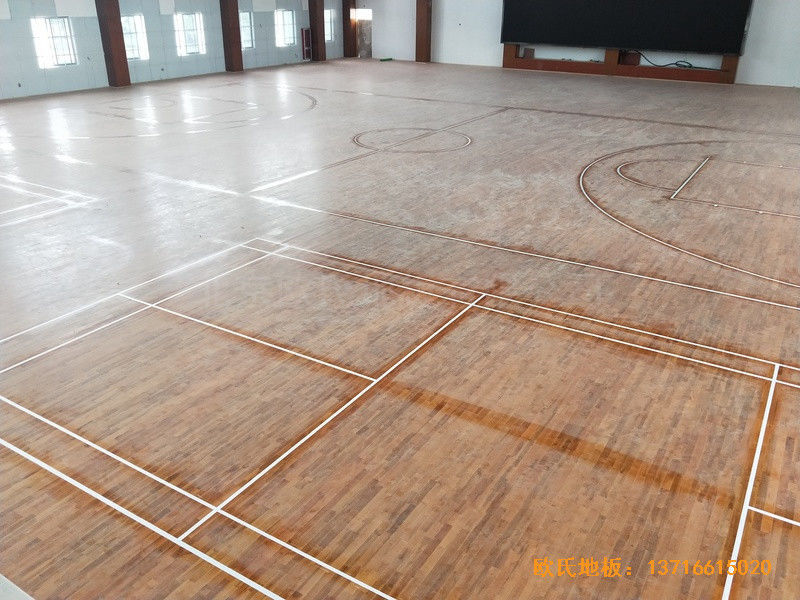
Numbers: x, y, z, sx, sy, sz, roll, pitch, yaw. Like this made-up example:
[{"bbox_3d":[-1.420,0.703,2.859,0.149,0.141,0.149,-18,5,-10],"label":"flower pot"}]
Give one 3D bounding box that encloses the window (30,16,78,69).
[{"bbox_3d":[-15.077,-11.269,25.258,0.150,1.950,1.750,15,29,28],"label":"window"}]

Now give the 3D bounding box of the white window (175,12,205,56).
[{"bbox_3d":[-11.265,-14.276,31.069,0.150,2.020,1.850,15,29,28],"label":"white window"}]

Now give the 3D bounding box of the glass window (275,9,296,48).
[{"bbox_3d":[-7.225,-17.169,36.524,0.150,2.050,1.900,15,29,28],"label":"glass window"}]

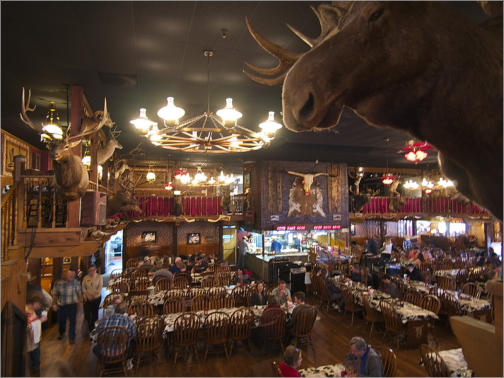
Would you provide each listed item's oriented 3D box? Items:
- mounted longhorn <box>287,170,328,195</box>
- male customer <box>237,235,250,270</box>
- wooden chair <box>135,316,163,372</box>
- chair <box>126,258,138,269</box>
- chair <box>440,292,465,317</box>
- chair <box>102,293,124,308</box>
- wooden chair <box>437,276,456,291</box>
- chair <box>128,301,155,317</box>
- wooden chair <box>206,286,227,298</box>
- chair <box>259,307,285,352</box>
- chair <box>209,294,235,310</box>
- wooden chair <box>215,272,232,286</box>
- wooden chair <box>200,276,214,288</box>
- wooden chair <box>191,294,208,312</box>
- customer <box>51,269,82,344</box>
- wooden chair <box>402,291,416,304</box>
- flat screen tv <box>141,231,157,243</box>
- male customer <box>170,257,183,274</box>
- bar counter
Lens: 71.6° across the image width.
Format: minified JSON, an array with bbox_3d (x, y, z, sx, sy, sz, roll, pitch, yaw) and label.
[{"bbox_3d":[2.367,-0.280,14.495,1.800,0.950,0.340,1,-2,-13],"label":"mounted longhorn"},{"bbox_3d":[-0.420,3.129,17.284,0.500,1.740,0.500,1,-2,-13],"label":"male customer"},{"bbox_3d":[-2.114,3.009,7.089,0.500,0.980,0.560,1,-3,-20],"label":"wooden chair"},{"bbox_3d":[-4.922,3.418,14.346,0.530,1.020,0.560,1,-2,-17],"label":"chair"},{"bbox_3d":[5.374,3.209,9.137,0.560,1.020,0.530,1,-2,-17],"label":"chair"},{"bbox_3d":[-3.634,3.217,9.333,0.530,1.020,0.560,1,-2,-17],"label":"chair"},{"bbox_3d":[5.809,3.195,10.591,0.560,0.980,0.500,2,-4,-38],"label":"wooden chair"},{"bbox_3d":[-2.578,3.132,8.083,0.510,1.010,0.560,1,-3,-14],"label":"chair"},{"bbox_3d":[-0.995,3.144,9.625,0.500,0.980,0.560,1,-3,-12],"label":"wooden chair"},{"bbox_3d":[0.396,3.096,7.795,0.500,1.020,0.540,1,-2,-13],"label":"chair"},{"bbox_3d":[-0.684,3.192,8.706,0.530,1.020,0.560,1,-2,-17],"label":"chair"},{"bbox_3d":[-0.977,3.256,11.751,0.500,0.980,0.560,1,-3,-12],"label":"wooden chair"},{"bbox_3d":[-1.311,3.207,10.478,0.480,1.020,0.520,1,-2,-13],"label":"wooden chair"},{"bbox_3d":[-1.214,3.190,8.648,0.530,1.020,0.560,1,-2,-17],"label":"wooden chair"},{"bbox_3d":[-4.451,2.822,8.464,0.600,1.740,0.380,1,-2,-20],"label":"customer"},{"bbox_3d":[3.978,3.183,9.165,0.560,1.010,0.510,1,-3,-18],"label":"wooden chair"},{"bbox_3d":[-5.197,2.451,17.804,0.740,0.560,0.100,1,-3,-14],"label":"flat screen tv"},{"bbox_3d":[-2.643,3.139,12.548,0.550,1.300,0.800,2,-4,-35],"label":"male customer"},{"bbox_3d":[1.200,3.472,15.353,2.150,1.020,2.400,1,-3,-16],"label":"bar counter"}]

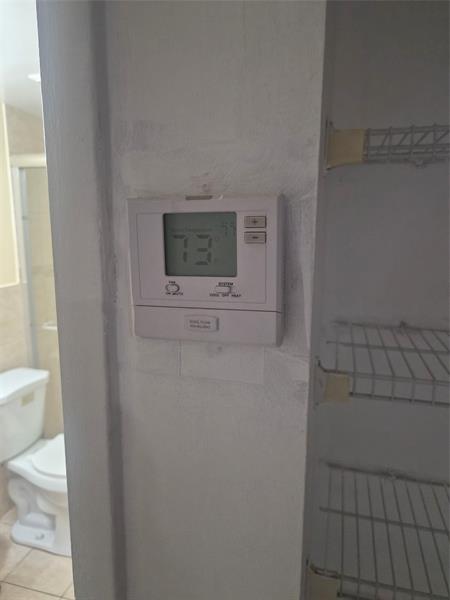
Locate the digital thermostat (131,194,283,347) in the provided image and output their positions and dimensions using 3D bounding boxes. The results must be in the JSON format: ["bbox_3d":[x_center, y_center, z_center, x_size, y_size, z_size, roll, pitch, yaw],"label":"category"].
[{"bbox_3d":[-0.015,-0.025,0.324,0.119,0.112,0.028,2,10,15],"label":"digital thermostat"}]

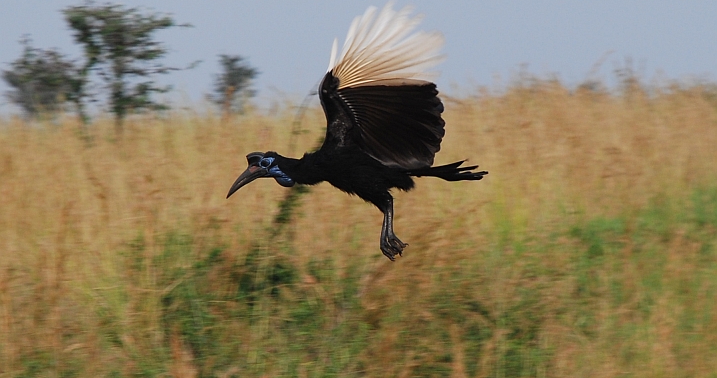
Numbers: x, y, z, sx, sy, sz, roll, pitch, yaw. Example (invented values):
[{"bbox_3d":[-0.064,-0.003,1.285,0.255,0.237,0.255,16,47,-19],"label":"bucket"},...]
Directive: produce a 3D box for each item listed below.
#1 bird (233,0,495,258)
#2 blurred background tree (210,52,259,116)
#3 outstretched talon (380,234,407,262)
[{"bbox_3d":[-0.004,-0.221,15.500,1.000,0.980,0.950,0,0,0],"label":"bird"},{"bbox_3d":[-3.540,-2.470,115.000,1.450,2.800,1.400,0,1,0],"label":"blurred background tree"},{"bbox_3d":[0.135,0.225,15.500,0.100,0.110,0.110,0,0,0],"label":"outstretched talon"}]

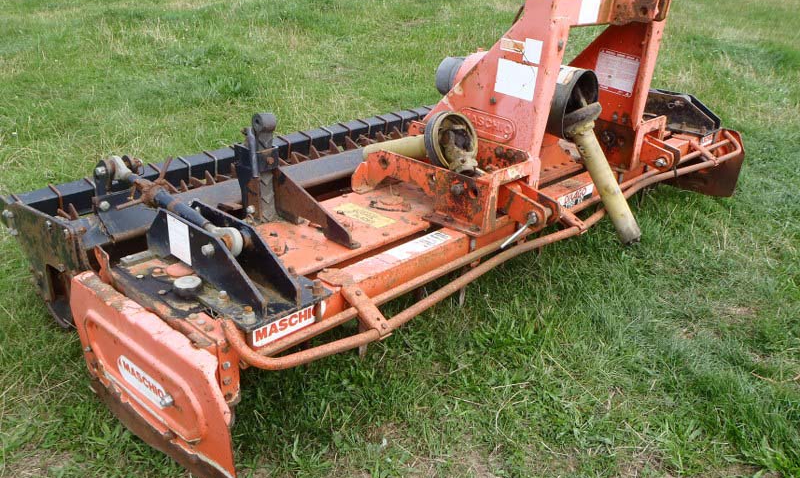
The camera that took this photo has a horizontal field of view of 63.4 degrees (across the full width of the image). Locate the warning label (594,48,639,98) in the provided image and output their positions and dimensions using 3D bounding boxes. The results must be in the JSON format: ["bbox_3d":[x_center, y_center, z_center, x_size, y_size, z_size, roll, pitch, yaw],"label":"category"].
[{"bbox_3d":[0.878,-0.676,2.632,0.177,0.157,0.004,28,35,36],"label":"warning label"}]

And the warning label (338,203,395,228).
[{"bbox_3d":[-0.116,-0.077,2.102,0.211,0.004,0.085,24,32,39],"label":"warning label"}]

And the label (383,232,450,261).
[{"bbox_3d":[0.055,0.018,1.907,0.069,0.004,0.240,24,32,39],"label":"label"}]

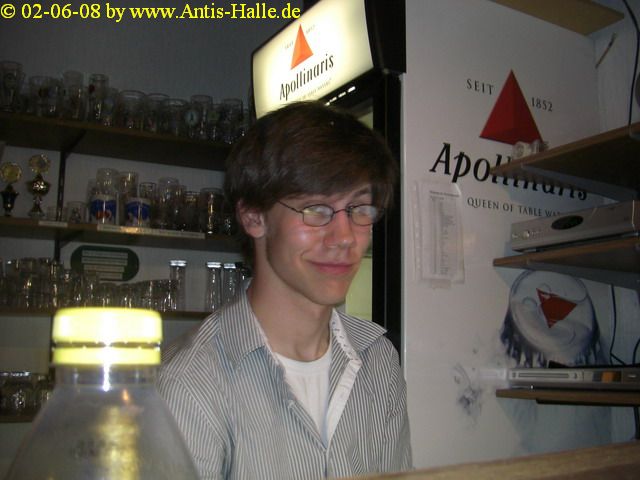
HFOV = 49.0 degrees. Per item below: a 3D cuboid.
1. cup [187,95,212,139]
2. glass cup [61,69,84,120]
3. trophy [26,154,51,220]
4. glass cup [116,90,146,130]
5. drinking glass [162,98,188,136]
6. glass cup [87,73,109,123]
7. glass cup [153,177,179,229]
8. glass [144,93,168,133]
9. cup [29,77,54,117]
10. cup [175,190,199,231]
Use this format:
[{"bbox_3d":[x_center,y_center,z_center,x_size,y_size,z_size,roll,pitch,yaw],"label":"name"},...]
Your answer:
[{"bbox_3d":[-0.387,-0.383,2.270,0.075,0.150,0.075,0,-9,0],"label":"cup"},{"bbox_3d":[-0.736,-0.418,2.079,0.064,0.152,0.064,6,-11,-31],"label":"glass cup"},{"bbox_3d":[-0.803,-0.146,2.008,0.072,0.185,0.062,6,-11,-31],"label":"trophy"},{"bbox_3d":[-0.581,-0.386,2.157,0.085,0.120,0.085,6,-11,-31],"label":"glass cup"},{"bbox_3d":[-0.461,-0.375,2.229,0.081,0.122,0.081,0,-9,0],"label":"drinking glass"},{"bbox_3d":[-0.669,-0.414,2.108,0.064,0.155,0.064,0,-9,0],"label":"glass cup"},{"bbox_3d":[-0.482,-0.106,2.210,0.068,0.174,0.068,6,-11,-31],"label":"glass cup"},{"bbox_3d":[-0.516,-0.385,2.209,0.073,0.134,0.073,6,-11,-31],"label":"glass"},{"bbox_3d":[-0.807,-0.405,2.022,0.067,0.111,0.067,6,-11,-31],"label":"cup"},{"bbox_3d":[-0.418,-0.082,2.211,0.072,0.132,0.072,0,-9,0],"label":"cup"}]

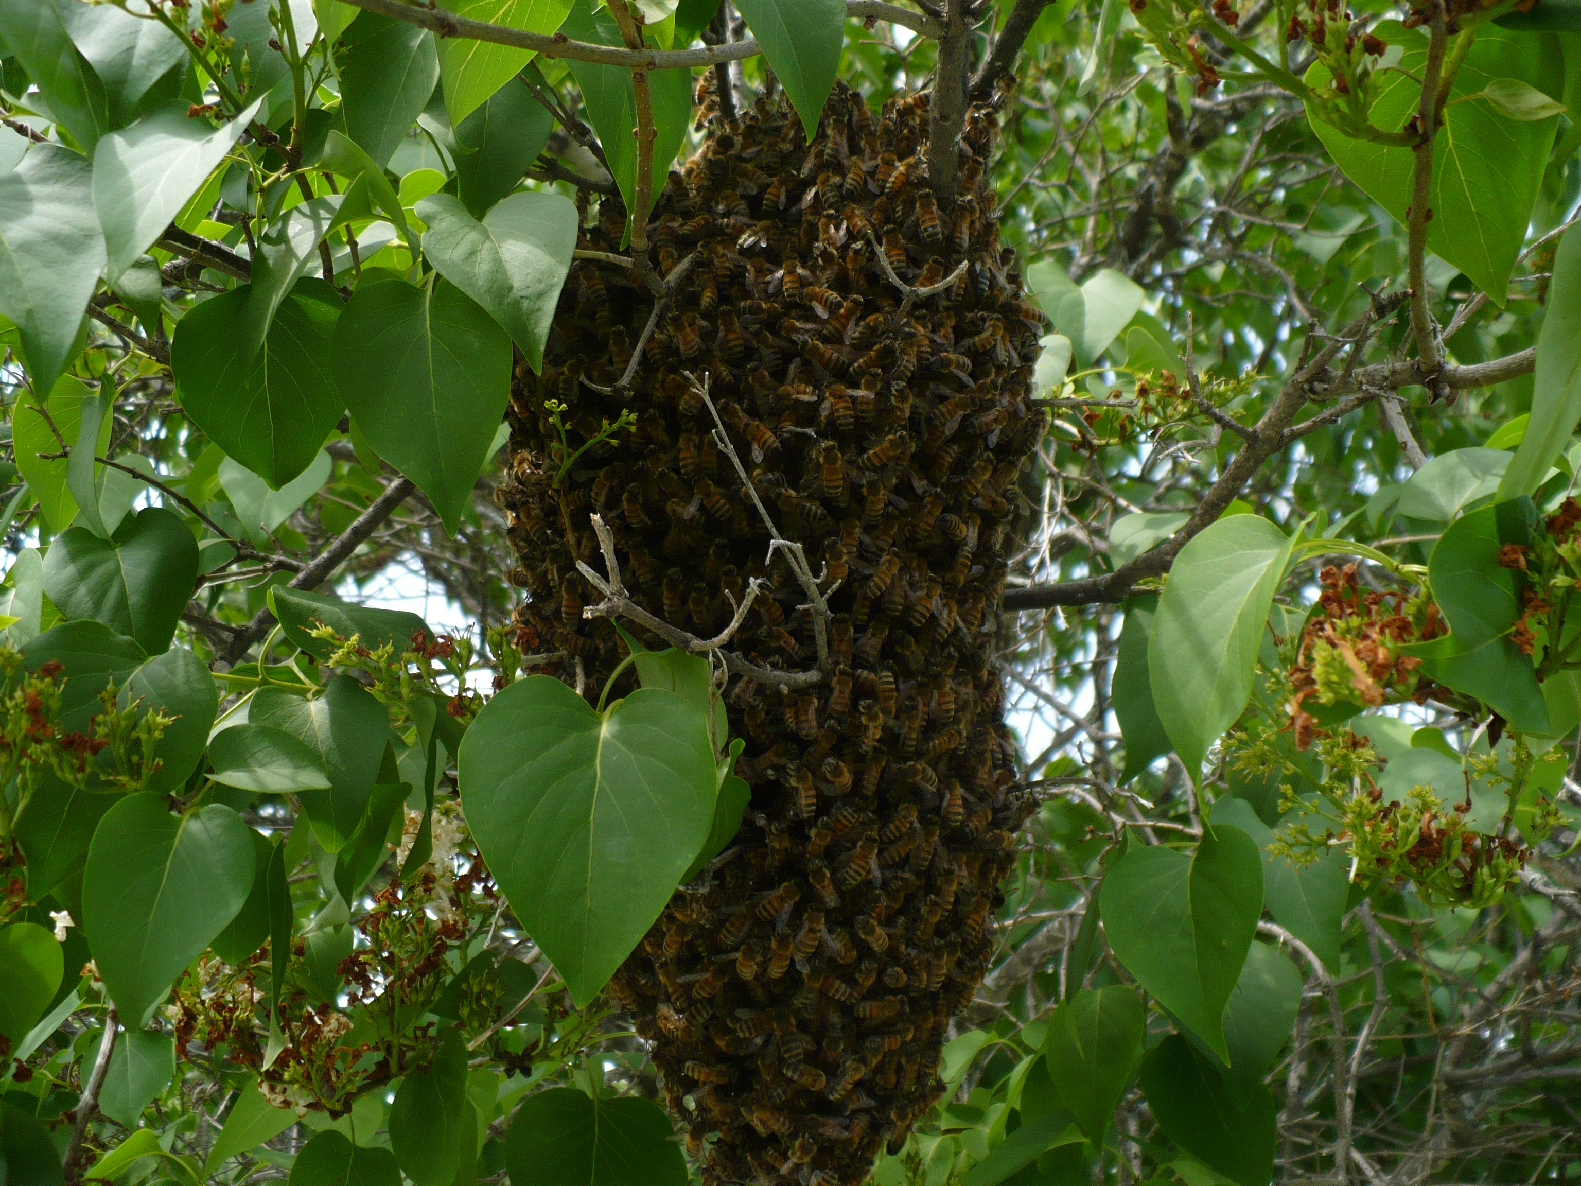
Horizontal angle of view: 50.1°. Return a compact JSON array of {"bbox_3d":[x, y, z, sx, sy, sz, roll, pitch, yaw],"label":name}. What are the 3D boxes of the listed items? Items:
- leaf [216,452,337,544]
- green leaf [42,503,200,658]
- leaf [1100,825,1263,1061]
[{"bbox_3d":[-0.208,-0.042,0.680,0.046,0.056,0.015,5,-23,-17],"label":"leaf"},{"bbox_3d":[-0.218,-0.004,0.550,0.050,0.057,0.020,-11,-28,-21],"label":"green leaf"},{"bbox_3d":[0.106,0.094,0.455,0.042,0.062,0.016,-7,-15,4],"label":"leaf"}]

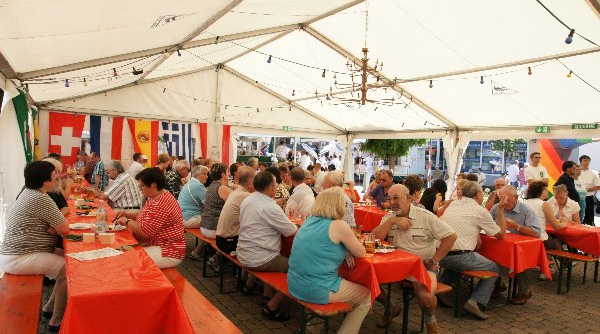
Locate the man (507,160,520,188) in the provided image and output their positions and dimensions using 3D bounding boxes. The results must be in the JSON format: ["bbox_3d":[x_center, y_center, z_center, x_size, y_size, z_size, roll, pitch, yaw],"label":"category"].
[{"bbox_3d":[7.528,0.594,14.224,0.500,1.690,0.360,3,2,27],"label":"man"}]

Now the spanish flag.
[{"bbox_3d":[-4.494,-0.614,11.368,0.820,1.420,0.070,3,0,-31],"label":"spanish flag"}]

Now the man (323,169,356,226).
[{"bbox_3d":[0.337,0.767,4.442,0.750,1.360,0.540,3,0,-26],"label":"man"}]

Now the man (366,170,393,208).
[{"bbox_3d":[1.481,0.771,6.985,0.750,1.340,0.520,2,2,-32],"label":"man"}]

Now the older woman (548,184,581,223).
[{"bbox_3d":[4.108,0.945,6.343,0.750,1.290,0.520,1,2,-40],"label":"older woman"}]

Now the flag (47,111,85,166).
[{"bbox_3d":[-5.550,-0.573,9.553,0.762,1.378,0.080,2,2,-32],"label":"flag"}]

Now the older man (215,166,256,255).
[{"bbox_3d":[-0.585,0.721,4.614,0.750,1.380,0.520,2,2,-32],"label":"older man"}]

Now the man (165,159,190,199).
[{"bbox_3d":[-1.838,0.592,6.446,0.663,1.365,0.517,1,2,-31],"label":"man"}]

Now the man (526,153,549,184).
[{"bbox_3d":[4.362,0.662,7.491,0.520,1.810,0.320,3,2,6],"label":"man"}]

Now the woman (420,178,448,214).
[{"bbox_3d":[1.535,0.842,4.641,0.720,1.340,0.500,3,0,-31],"label":"woman"}]

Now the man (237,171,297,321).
[{"bbox_3d":[-0.205,0.729,3.797,0.741,1.370,0.526,1,2,-31],"label":"man"}]

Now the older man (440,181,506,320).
[{"bbox_3d":[1.838,0.856,4.286,0.800,1.370,0.520,2,2,-29],"label":"older man"}]

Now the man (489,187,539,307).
[{"bbox_3d":[2.373,0.856,4.547,0.780,1.277,0.585,1,2,-31],"label":"man"}]

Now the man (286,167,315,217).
[{"bbox_3d":[-0.011,0.696,7.341,0.750,1.320,0.500,2,2,-32],"label":"man"}]

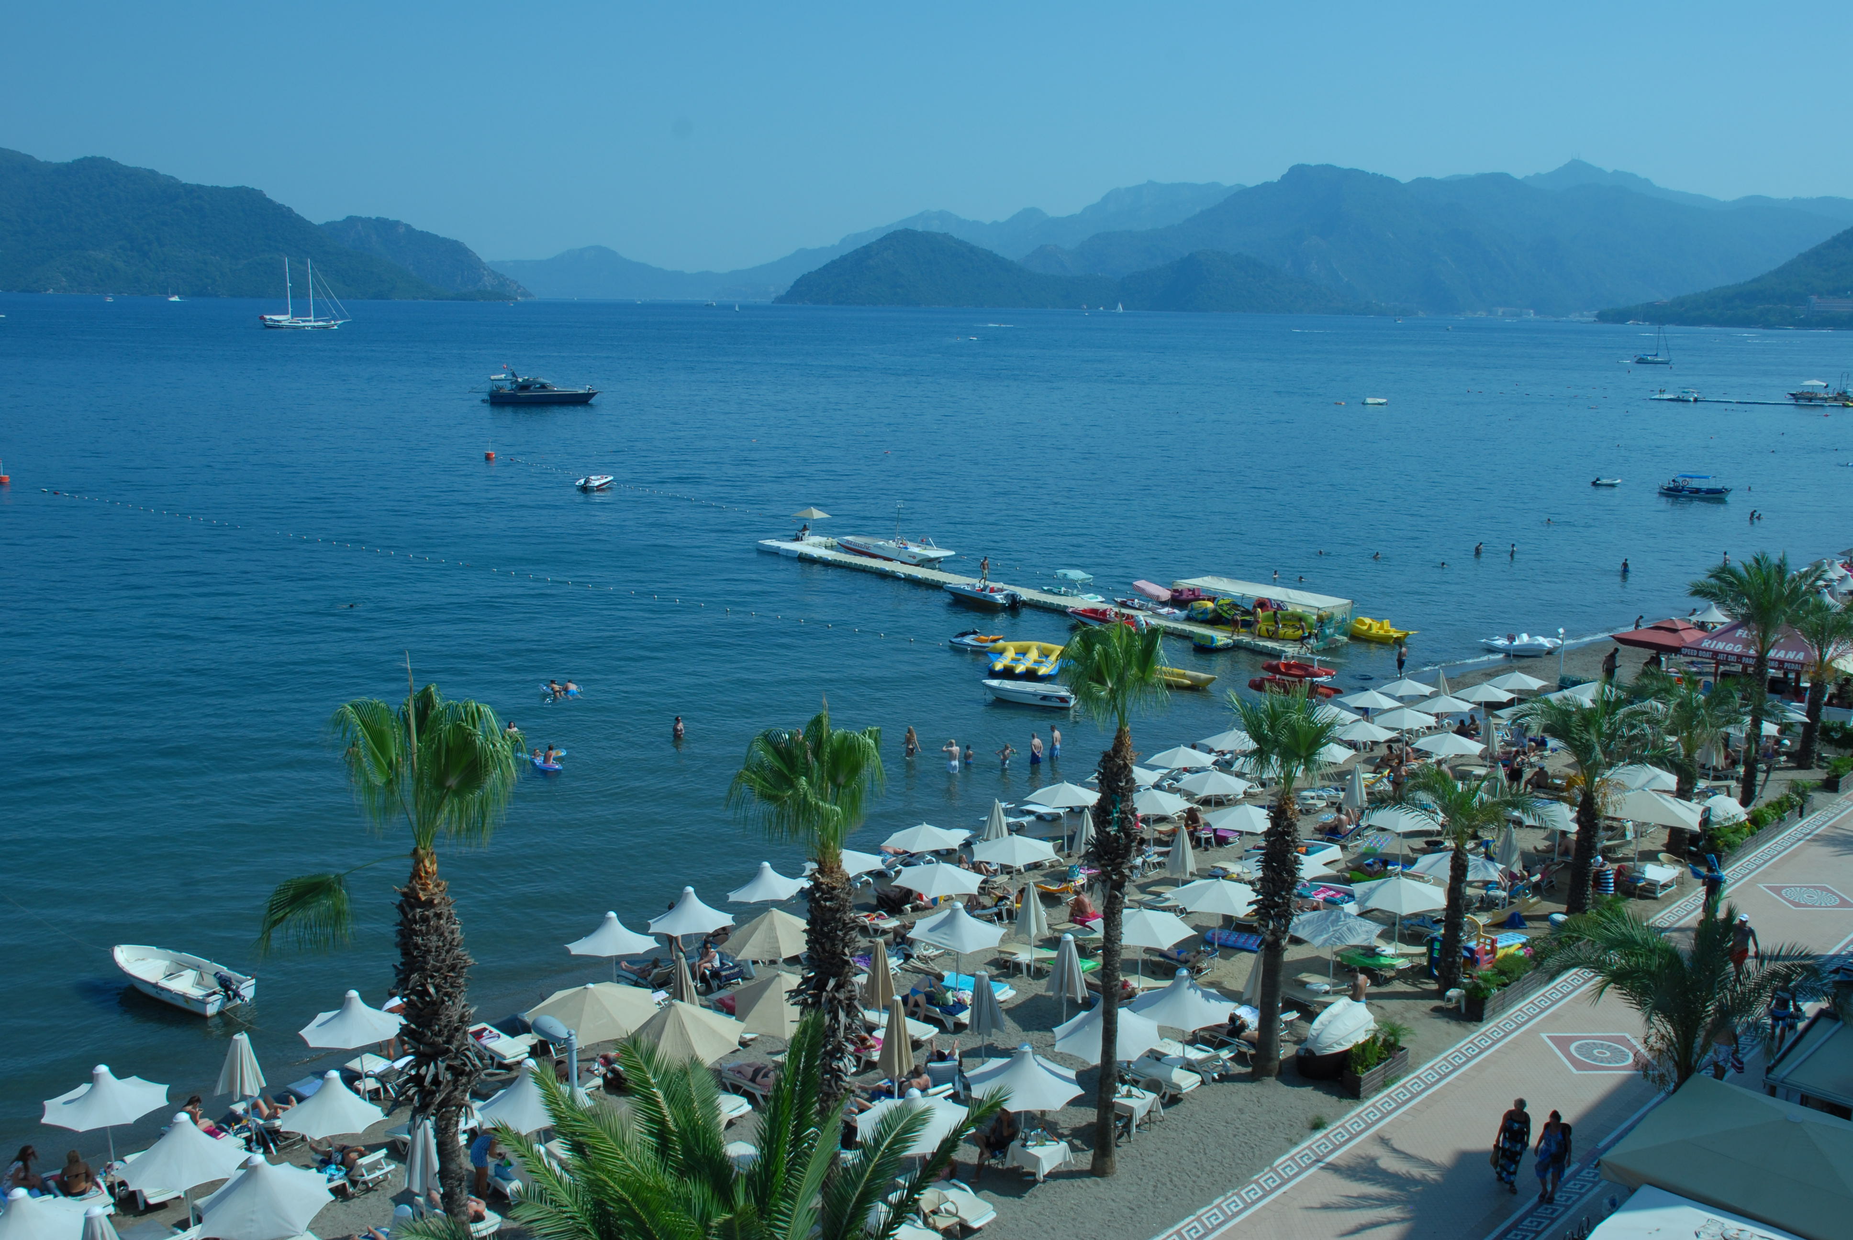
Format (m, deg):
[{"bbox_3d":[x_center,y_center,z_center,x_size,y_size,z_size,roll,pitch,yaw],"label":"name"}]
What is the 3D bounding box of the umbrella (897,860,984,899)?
[{"bbox_3d":[0.330,7.331,39.533,2.400,2.350,2.400,1,12,1],"label":"umbrella"}]

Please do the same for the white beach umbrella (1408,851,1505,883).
[{"bbox_3d":[13.247,6.850,38.893,2.400,2.350,2.400,5,12,20],"label":"white beach umbrella"}]

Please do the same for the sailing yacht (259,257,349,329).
[{"bbox_3d":[-251.793,-131.866,622.372,35.717,28.690,7.500,-1,12,-10],"label":"sailing yacht"}]

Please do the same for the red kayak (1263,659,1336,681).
[{"bbox_3d":[15.229,2.069,63.157,3.000,0.420,0.800,5,12,18],"label":"red kayak"}]

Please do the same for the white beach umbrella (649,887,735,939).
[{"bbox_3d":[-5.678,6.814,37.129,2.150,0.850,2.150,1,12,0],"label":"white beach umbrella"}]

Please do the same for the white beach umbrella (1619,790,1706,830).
[{"bbox_3d":[19.379,5.647,41.946,2.500,2.200,2.500,7,13,27],"label":"white beach umbrella"}]

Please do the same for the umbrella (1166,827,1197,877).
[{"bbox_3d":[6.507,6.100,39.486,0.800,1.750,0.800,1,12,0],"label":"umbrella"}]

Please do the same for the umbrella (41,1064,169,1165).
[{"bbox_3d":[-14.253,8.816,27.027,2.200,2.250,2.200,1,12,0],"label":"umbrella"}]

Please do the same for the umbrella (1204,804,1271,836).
[{"bbox_3d":[8.628,5.962,42.079,2.150,2.050,2.150,4,12,12],"label":"umbrella"}]

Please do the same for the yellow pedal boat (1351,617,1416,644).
[{"bbox_3d":[22.261,0.435,75.579,3.300,0.950,1.650,7,13,27],"label":"yellow pedal boat"}]

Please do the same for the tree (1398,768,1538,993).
[{"bbox_3d":[11.809,5.744,33.855,3.150,5.100,3.150,1,12,0],"label":"tree"}]

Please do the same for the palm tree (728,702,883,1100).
[{"bbox_3d":[-1.721,6.006,22.859,2.300,9.800,2.300,0,12,-4],"label":"palm tree"}]

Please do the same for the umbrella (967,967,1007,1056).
[{"bbox_3d":[1.084,7.929,30.755,0.750,2.000,0.750,2,12,2],"label":"umbrella"}]

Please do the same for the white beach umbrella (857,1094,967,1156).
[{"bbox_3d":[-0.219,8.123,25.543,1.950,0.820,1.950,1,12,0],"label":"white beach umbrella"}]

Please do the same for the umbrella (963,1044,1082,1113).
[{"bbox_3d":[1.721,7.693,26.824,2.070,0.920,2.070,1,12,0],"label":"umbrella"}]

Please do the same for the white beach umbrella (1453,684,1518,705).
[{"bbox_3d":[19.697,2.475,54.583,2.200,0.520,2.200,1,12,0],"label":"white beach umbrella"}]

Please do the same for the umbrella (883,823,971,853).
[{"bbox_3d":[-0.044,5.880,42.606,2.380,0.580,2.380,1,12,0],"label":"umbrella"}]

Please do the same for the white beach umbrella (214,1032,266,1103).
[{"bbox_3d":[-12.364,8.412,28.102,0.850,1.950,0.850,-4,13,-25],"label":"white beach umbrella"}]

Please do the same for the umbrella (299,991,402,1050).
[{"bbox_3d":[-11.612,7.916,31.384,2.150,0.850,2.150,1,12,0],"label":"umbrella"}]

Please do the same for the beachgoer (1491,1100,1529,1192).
[{"bbox_3d":[9.932,8.870,26.194,0.600,1.640,0.480,7,13,29],"label":"beachgoer"}]

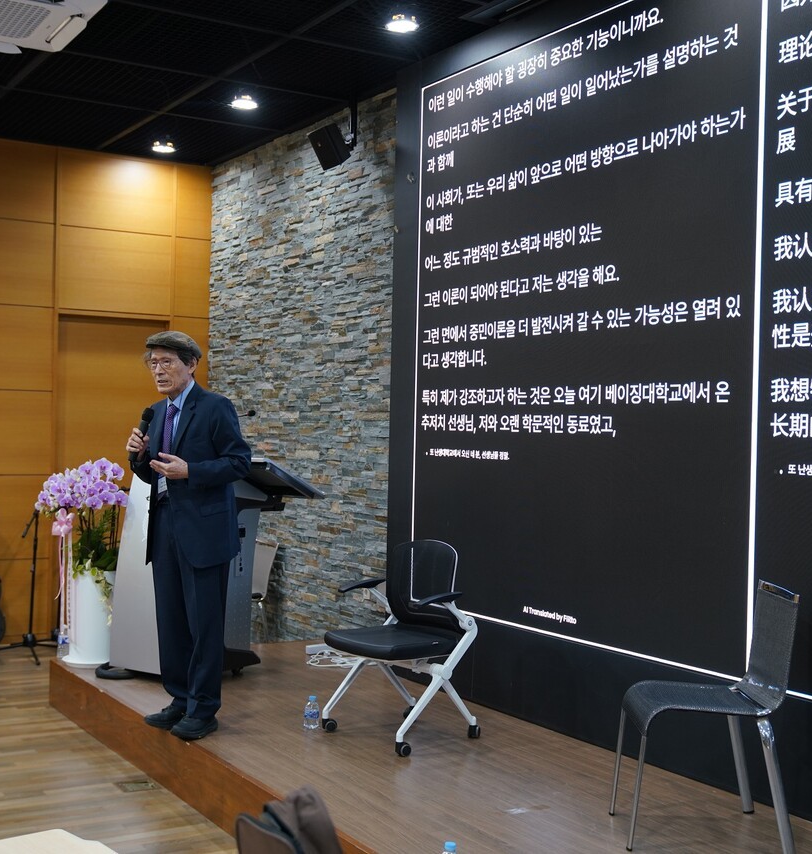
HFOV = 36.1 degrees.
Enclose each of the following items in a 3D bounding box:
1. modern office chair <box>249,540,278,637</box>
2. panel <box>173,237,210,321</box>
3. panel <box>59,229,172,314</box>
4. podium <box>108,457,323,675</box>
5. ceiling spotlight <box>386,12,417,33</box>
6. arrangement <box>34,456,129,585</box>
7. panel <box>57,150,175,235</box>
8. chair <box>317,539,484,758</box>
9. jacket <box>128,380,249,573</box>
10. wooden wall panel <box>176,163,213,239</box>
[{"bbox_3d":[-1.129,1.163,8.274,0.520,0.800,0.400,1,0,-32],"label":"modern office chair"},{"bbox_3d":[-1.607,-1.122,9.392,0.290,0.595,0.030,1,0,-32],"label":"panel"},{"bbox_3d":[-2.112,-1.133,9.081,0.840,0.595,0.030,1,0,-32],"label":"panel"},{"bbox_3d":[-1.034,0.747,6.771,0.660,1.150,0.920,1,0,35],"label":"podium"},{"bbox_3d":[-0.017,-1.912,5.883,0.150,0.070,0.150,1,0,-1],"label":"ceiling spotlight"},{"bbox_3d":[-1.800,0.520,6.930,0.490,0.670,0.430,1,0,34],"label":"arrangement"},{"bbox_3d":[-2.101,-1.713,9.065,0.870,0.575,0.030,1,0,-32],"label":"panel"},{"bbox_3d":[-0.013,0.921,5.397,0.560,0.850,0.570,1,0,-40],"label":"chair"},{"bbox_3d":[-0.945,0.212,5.460,0.510,0.810,0.360,1,0,41],"label":"jacket"},{"bbox_3d":[-1.595,-1.690,9.392,0.290,0.550,0.030,1,0,-32],"label":"wooden wall panel"}]

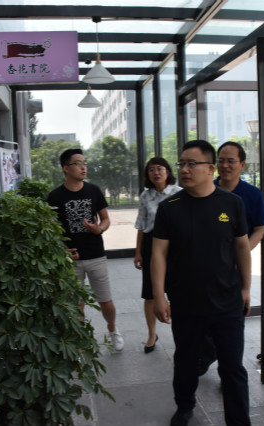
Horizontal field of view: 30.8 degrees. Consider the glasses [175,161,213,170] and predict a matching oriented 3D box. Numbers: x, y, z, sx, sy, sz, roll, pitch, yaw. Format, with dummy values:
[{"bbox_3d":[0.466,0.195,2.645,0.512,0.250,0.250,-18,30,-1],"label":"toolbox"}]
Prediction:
[{"bbox_3d":[0.354,-0.259,2.630,0.148,0.045,0.145,-7,7,-43],"label":"glasses"}]

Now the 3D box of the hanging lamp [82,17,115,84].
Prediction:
[{"bbox_3d":[-0.319,-1.514,4.531,0.305,0.612,0.305,-3,5,-8],"label":"hanging lamp"}]

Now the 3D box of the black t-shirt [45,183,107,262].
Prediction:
[{"bbox_3d":[-0.453,0.071,4.020,0.510,0.635,0.270,-3,5,-13],"label":"black t-shirt"}]

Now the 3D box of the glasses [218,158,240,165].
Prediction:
[{"bbox_3d":[0.673,-0.349,3.270,0.140,0.040,0.142,2,6,38],"label":"glasses"}]

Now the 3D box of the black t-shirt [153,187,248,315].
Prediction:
[{"bbox_3d":[0.386,0.206,2.710,0.525,0.690,0.310,-2,5,0],"label":"black t-shirt"}]

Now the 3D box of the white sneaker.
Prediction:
[{"bbox_3d":[-0.147,1.132,4.340,0.107,0.110,0.285,-3,5,-11],"label":"white sneaker"}]

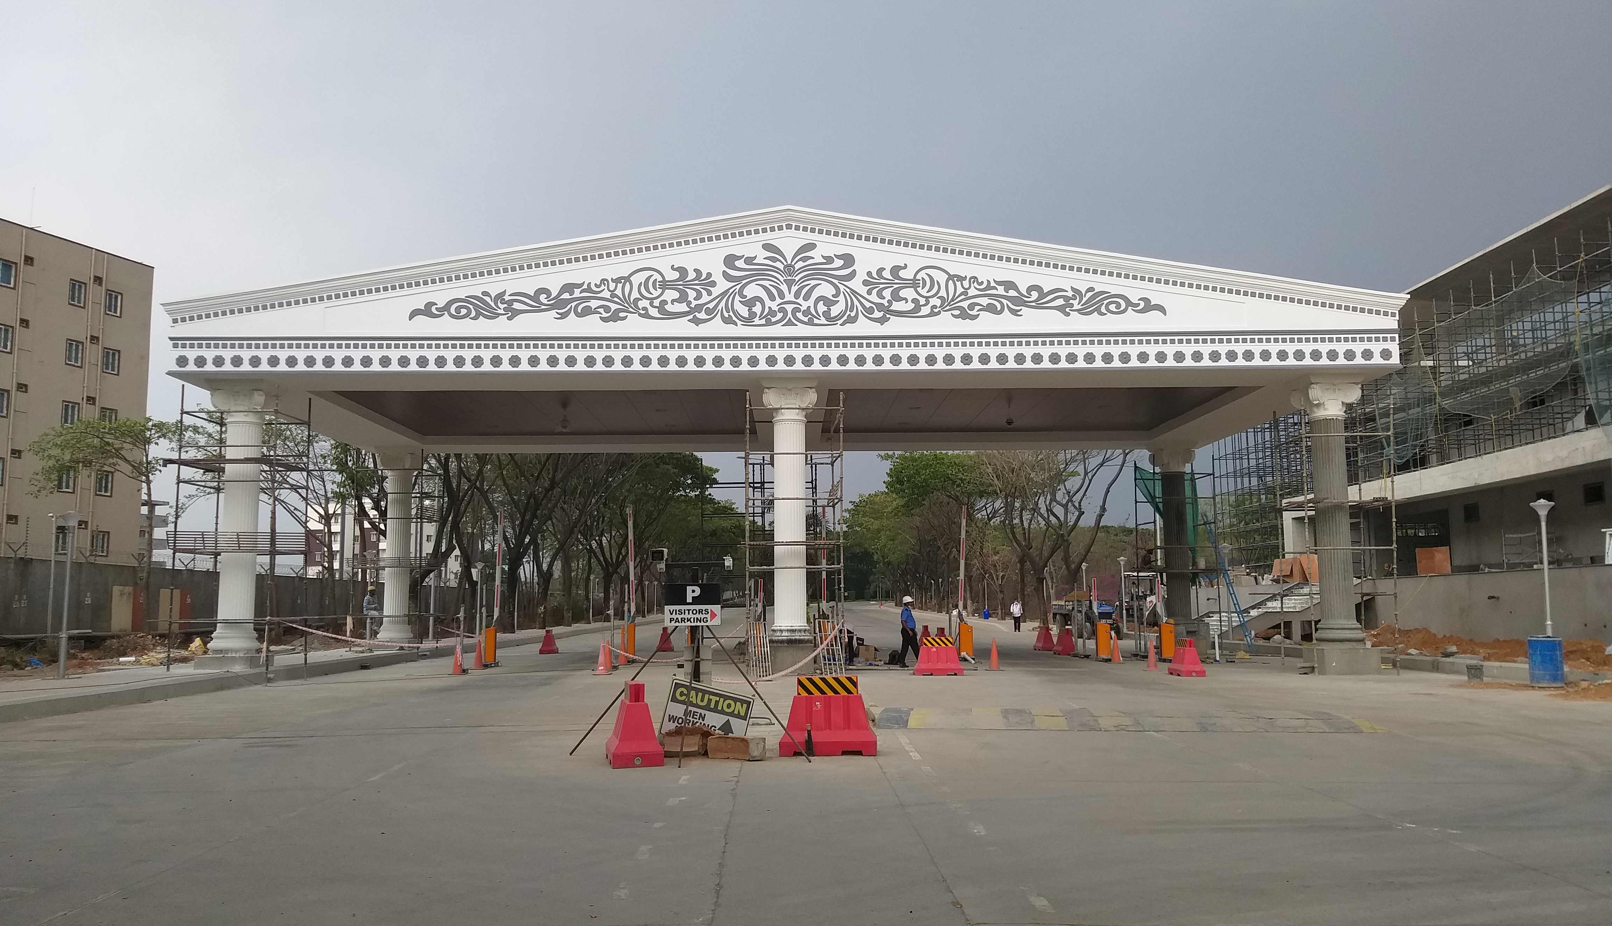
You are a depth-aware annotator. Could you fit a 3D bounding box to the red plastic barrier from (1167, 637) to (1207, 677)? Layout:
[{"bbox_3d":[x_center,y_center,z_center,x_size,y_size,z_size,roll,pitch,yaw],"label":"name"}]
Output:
[{"bbox_3d":[8.291,4.232,26.363,0.500,0.800,1.000,0,-7,-1],"label":"red plastic barrier"}]

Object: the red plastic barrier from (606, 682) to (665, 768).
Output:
[{"bbox_3d":[-1.877,2.813,13.240,0.530,0.860,1.070,1,-6,-13],"label":"red plastic barrier"}]

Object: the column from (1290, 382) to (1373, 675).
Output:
[{"bbox_3d":[12.367,1.472,28.247,1.250,6.750,1.200,0,-7,-1],"label":"column"}]

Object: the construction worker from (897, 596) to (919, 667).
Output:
[{"bbox_3d":[2.590,4.263,30.531,0.600,1.750,0.500,0,-7,-1],"label":"construction worker"}]

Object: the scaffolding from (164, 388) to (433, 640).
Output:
[{"bbox_3d":[-12.330,2.004,31.400,2.300,5.750,12.400,0,-6,-1],"label":"scaffolding"}]

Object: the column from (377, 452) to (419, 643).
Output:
[{"bbox_3d":[-13.267,2.715,39.429,1.140,6.200,1.140,0,-7,-1],"label":"column"}]

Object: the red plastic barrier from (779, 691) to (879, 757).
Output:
[{"bbox_3d":[0.249,2.892,13.655,1.070,0.760,0.530,0,-6,0],"label":"red plastic barrier"}]

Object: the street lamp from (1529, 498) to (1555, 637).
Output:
[{"bbox_3d":[13.957,2.258,22.854,0.420,3.150,0.420,0,-6,0],"label":"street lamp"}]

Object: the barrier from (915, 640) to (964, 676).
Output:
[{"bbox_3d":[2.810,4.124,25.807,1.070,0.780,0.530,0,-6,0],"label":"barrier"}]

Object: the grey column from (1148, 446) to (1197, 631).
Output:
[{"bbox_3d":[11.173,2.366,36.400,1.330,5.850,1.330,0,-6,0],"label":"grey column"}]

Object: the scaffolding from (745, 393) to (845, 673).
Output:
[{"bbox_3d":[-0.291,1.660,28.223,2.100,6.400,2.050,0,-7,-3],"label":"scaffolding"}]

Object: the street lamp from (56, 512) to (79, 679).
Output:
[{"bbox_3d":[-14.080,2.506,23.054,0.420,3.150,0.420,0,-6,0],"label":"street lamp"}]

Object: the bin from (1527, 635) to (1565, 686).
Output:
[{"bbox_3d":[14.160,3.820,23.191,0.580,0.900,0.580,0,-7,-1],"label":"bin"}]

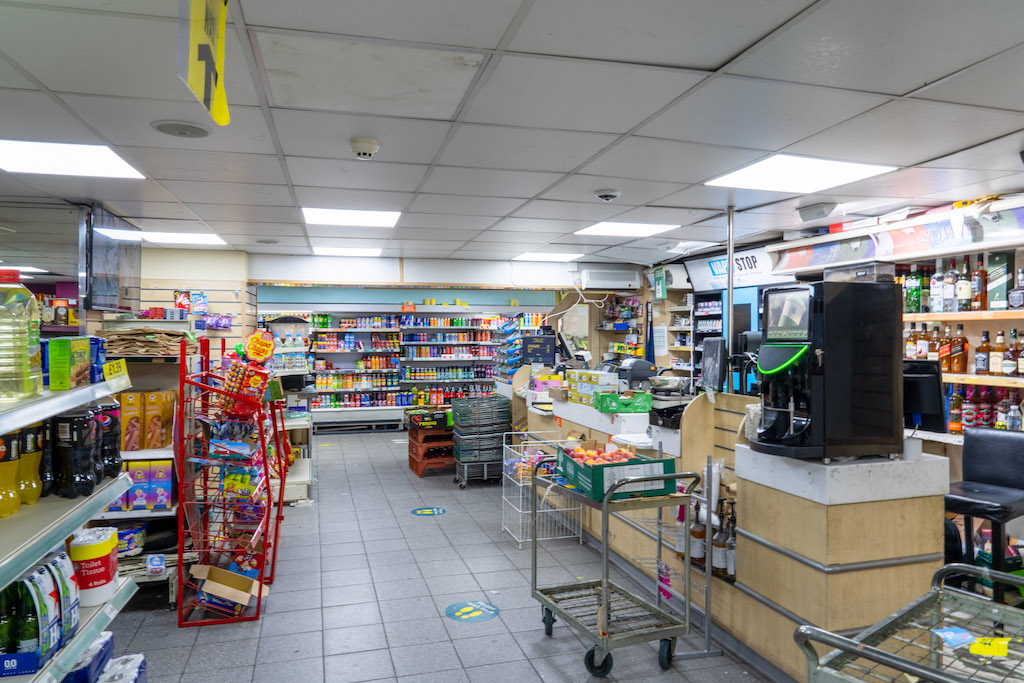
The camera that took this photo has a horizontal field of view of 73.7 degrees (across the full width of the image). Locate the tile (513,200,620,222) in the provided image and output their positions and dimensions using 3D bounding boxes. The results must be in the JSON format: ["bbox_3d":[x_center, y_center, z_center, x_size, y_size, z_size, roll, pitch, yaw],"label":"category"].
[{"bbox_3d":[0.331,-0.747,3.885,0.600,0.020,0.600,0,1,-14],"label":"tile"}]

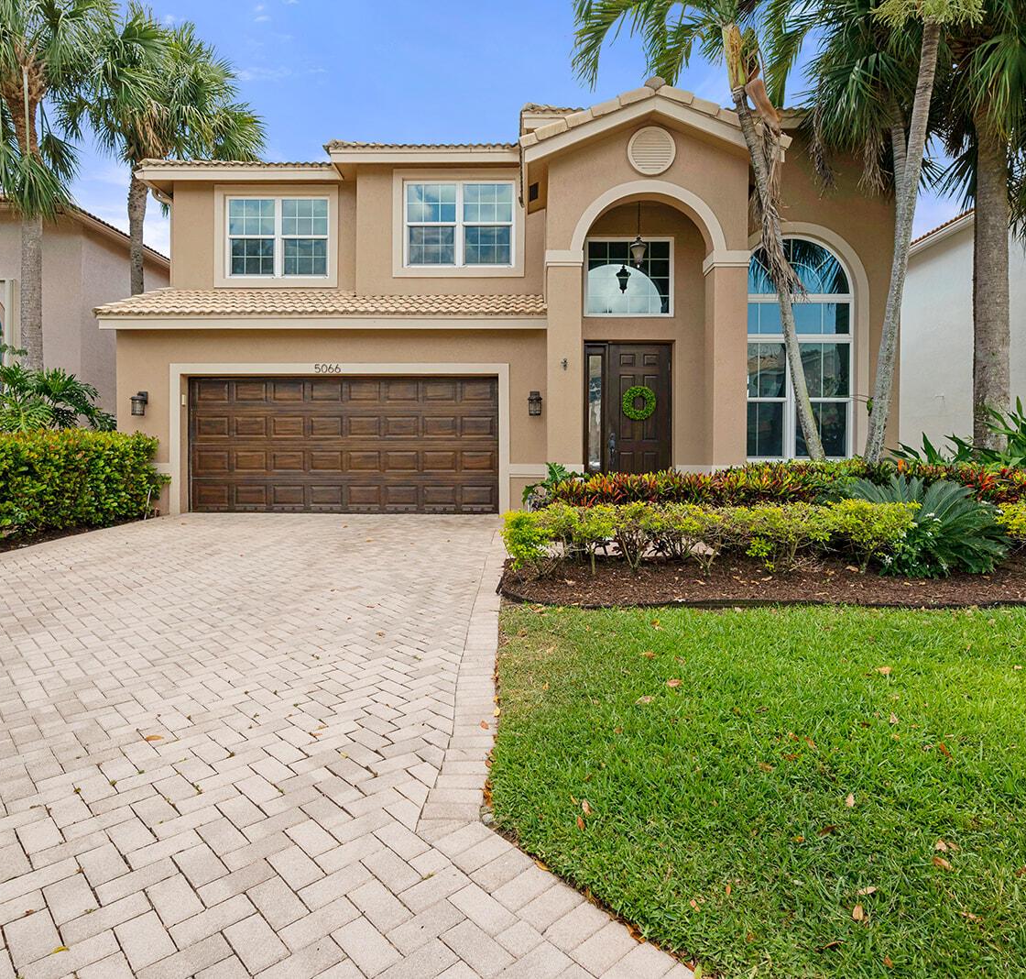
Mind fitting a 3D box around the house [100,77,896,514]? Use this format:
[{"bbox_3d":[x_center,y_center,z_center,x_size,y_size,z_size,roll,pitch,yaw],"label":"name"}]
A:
[{"bbox_3d":[0.000,-3.300,15.500,12.600,7.300,12.000,0,0,0],"label":"house"}]

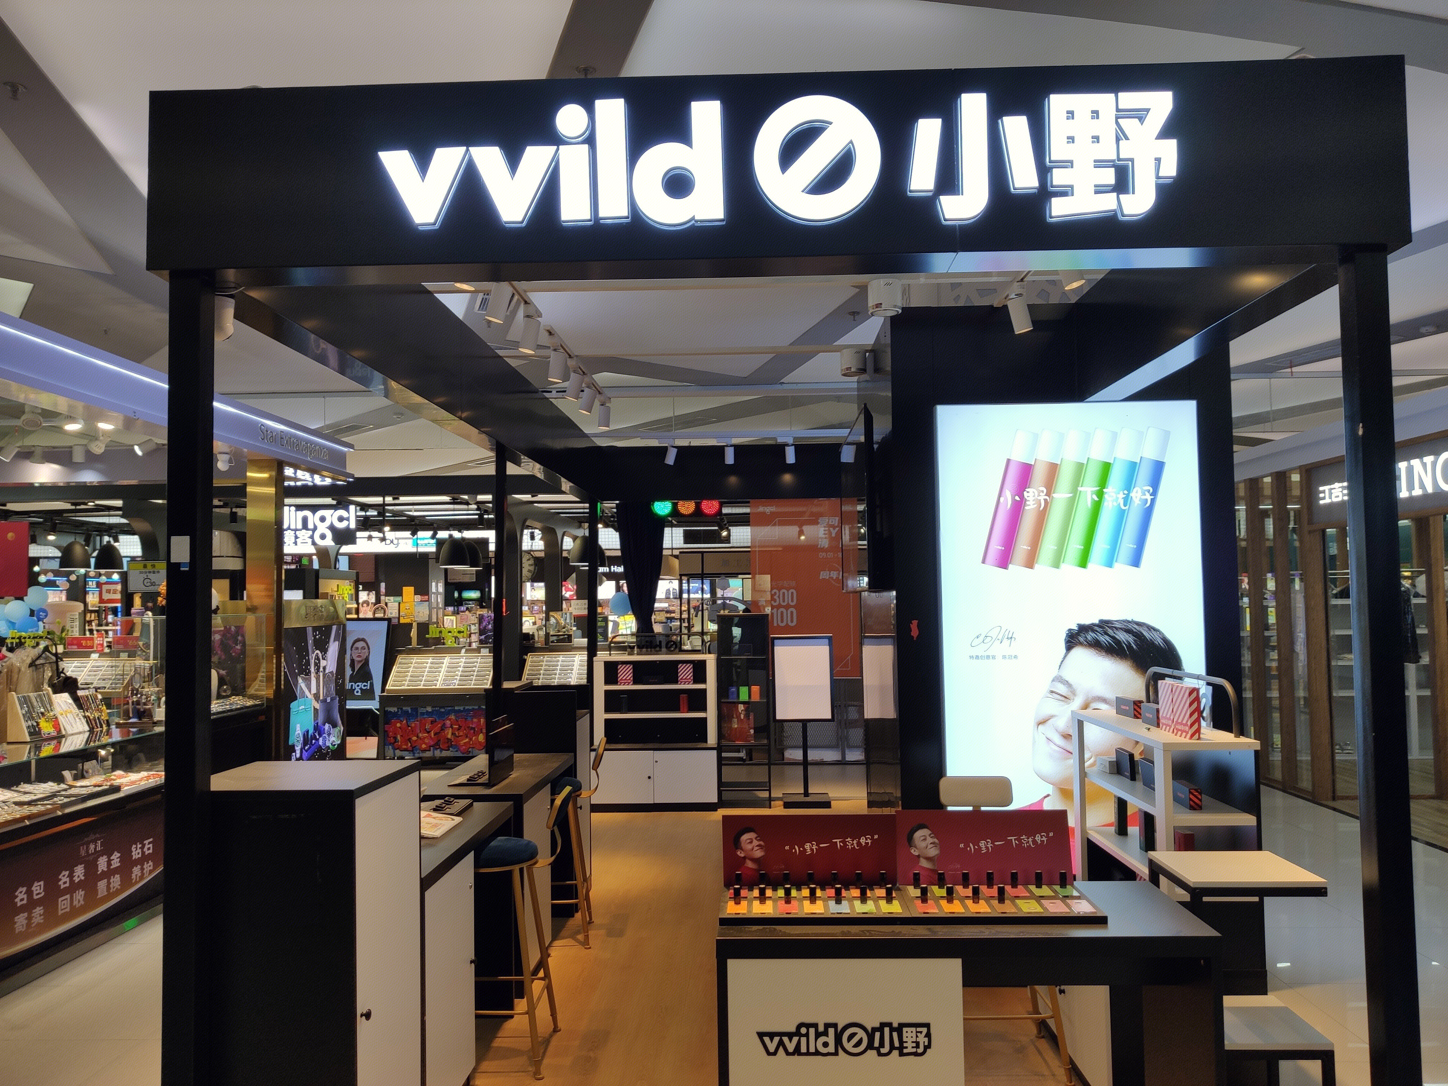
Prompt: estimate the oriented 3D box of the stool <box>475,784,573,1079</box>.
[{"bbox_3d":[-0.795,1.383,3.998,0.529,0.971,0.458,-1,-3,-1],"label":"stool"}]

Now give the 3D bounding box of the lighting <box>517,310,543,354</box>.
[{"bbox_3d":[-0.795,-0.869,4.455,0.080,0.180,0.082,-1,-3,2],"label":"lighting"}]

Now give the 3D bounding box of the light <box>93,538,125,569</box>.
[{"bbox_3d":[-7.481,0.151,13.233,0.325,0.335,0.325,-1,-3,2],"label":"light"}]

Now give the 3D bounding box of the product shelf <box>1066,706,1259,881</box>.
[{"bbox_3d":[1.413,0.916,3.530,0.281,0.656,0.845,-1,-3,2],"label":"product shelf"}]

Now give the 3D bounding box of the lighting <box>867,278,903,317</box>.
[{"bbox_3d":[0.632,-0.964,4.279,0.135,0.125,0.135,-1,-3,2],"label":"lighting"}]

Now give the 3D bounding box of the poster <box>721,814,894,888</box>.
[{"bbox_3d":[0.239,0.850,3.005,0.476,0.195,0.012,-1,-15,2],"label":"poster"}]

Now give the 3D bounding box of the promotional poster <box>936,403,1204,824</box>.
[{"bbox_3d":[1.451,0.382,4.548,1.071,1.940,0.080,-1,-3,2],"label":"promotional poster"}]

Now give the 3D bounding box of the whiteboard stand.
[{"bbox_3d":[0.589,1.317,8.151,0.461,1.253,0.260,-1,-3,2],"label":"whiteboard stand"}]

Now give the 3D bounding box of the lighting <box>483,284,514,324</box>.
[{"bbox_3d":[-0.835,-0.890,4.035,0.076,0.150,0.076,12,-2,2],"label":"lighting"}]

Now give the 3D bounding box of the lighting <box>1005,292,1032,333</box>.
[{"bbox_3d":[1.161,-0.899,4.277,0.074,0.150,0.074,-11,-3,1],"label":"lighting"}]

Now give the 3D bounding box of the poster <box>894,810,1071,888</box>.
[{"bbox_3d":[0.687,0.798,2.862,0.449,0.190,0.025,-1,-13,2],"label":"poster"}]

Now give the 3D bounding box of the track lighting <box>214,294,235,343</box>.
[{"bbox_3d":[-1.239,-0.552,2.674,0.080,0.120,0.080,-1,-3,2],"label":"track lighting"}]

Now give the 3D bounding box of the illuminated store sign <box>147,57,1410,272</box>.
[{"bbox_3d":[0.102,-0.862,2.539,2.879,0.427,0.150,-1,-3,2],"label":"illuminated store sign"}]

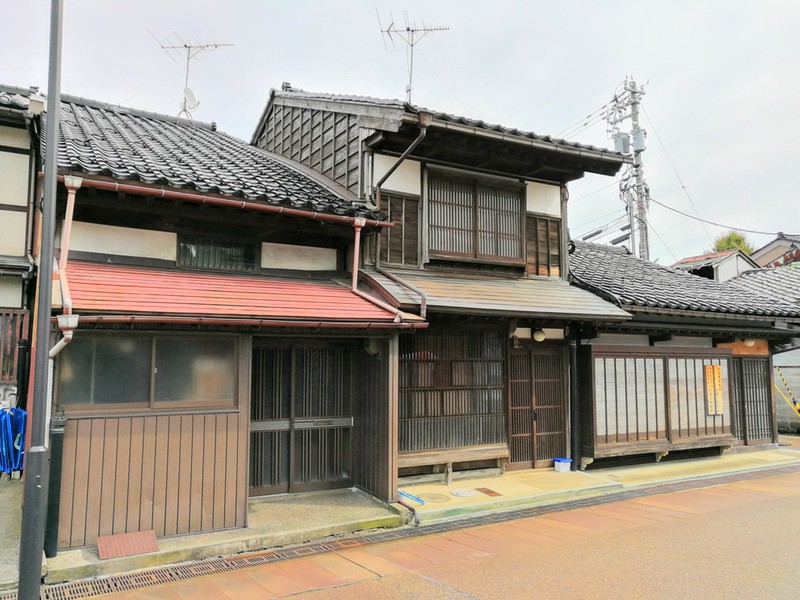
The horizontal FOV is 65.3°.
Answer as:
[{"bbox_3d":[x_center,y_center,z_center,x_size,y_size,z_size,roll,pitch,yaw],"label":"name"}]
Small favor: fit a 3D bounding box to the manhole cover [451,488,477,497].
[{"bbox_3d":[0.802,2.435,7.844,0.310,0.030,0.310,3,-3,-30],"label":"manhole cover"}]

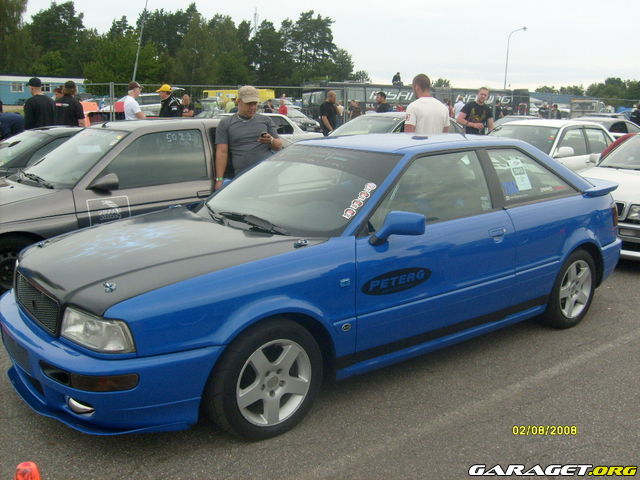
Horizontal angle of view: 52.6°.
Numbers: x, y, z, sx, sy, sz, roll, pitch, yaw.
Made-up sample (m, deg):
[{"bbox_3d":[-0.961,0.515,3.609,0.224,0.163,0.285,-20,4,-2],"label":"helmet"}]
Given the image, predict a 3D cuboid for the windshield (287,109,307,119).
[{"bbox_3d":[-1.167,-5.189,26.500,1.350,0.430,0.650,-7,14,-31],"label":"windshield"}]

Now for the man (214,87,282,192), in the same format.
[{"bbox_3d":[-0.597,-0.412,5.327,0.560,1.673,0.400,-2,12,-12],"label":"man"}]

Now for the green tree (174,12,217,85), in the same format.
[{"bbox_3d":[-18.375,-26.548,96.451,6.500,13.720,6.200,1,12,0],"label":"green tree"}]

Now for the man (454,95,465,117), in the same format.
[{"bbox_3d":[4.730,-4.032,22.187,0.500,1.768,0.330,-1,12,-9],"label":"man"}]

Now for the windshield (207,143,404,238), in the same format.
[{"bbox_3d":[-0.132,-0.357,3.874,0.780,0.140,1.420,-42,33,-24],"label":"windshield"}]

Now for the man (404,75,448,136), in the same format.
[{"bbox_3d":[1.083,-0.790,6.794,0.520,1.838,0.340,-2,13,-13],"label":"man"}]

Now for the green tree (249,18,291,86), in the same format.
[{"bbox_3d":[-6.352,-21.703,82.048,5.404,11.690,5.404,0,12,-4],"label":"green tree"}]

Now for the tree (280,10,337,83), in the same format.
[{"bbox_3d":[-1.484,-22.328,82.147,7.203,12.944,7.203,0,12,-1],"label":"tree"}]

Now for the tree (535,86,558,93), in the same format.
[{"bbox_3d":[51.578,-32.147,148.013,5.632,5.770,5.632,4,13,18],"label":"tree"}]

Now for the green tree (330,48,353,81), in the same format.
[{"bbox_3d":[3.566,-24.962,100.985,5.000,9.321,4.800,1,12,0],"label":"green tree"}]

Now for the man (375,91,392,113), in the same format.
[{"bbox_3d":[1.242,-2.166,13.385,0.340,1.746,0.480,-8,15,-35],"label":"man"}]

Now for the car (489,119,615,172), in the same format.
[{"bbox_3d":[3.300,-1.162,9.897,4.600,1.400,1.750,-9,15,-39],"label":"car"}]

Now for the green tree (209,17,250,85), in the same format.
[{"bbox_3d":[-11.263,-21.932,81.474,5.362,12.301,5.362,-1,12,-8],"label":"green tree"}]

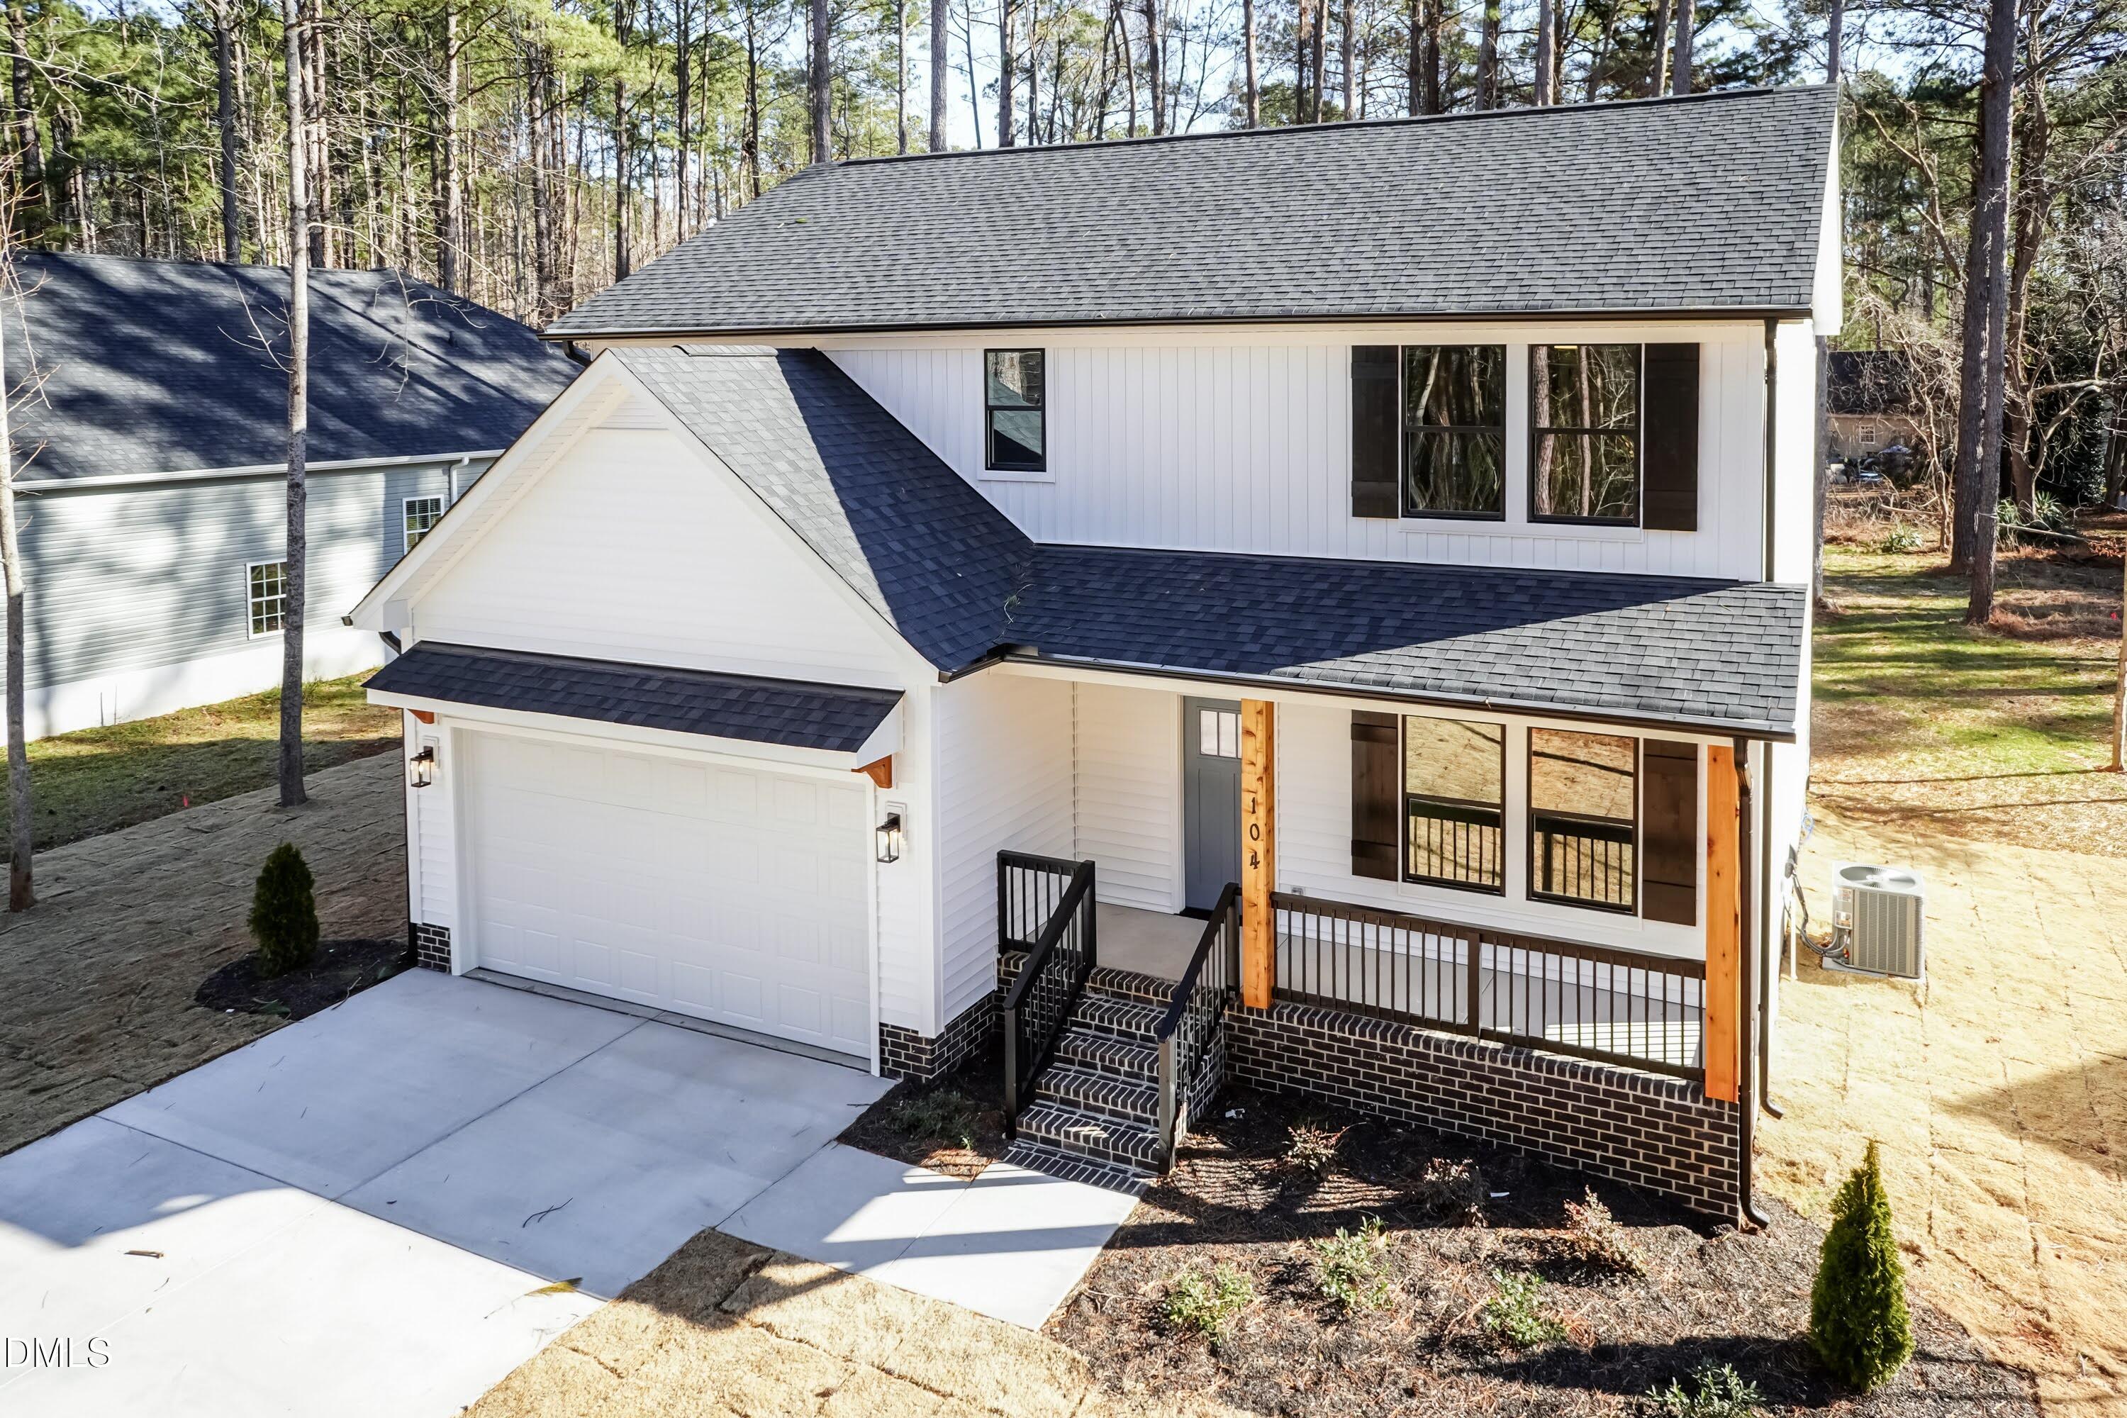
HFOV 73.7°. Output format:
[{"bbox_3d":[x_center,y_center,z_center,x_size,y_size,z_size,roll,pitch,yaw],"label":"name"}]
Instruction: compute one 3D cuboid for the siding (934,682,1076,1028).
[{"bbox_3d":[-0.587,1.006,12.970,0.200,2.965,2.815,4,11,25],"label":"siding"}]

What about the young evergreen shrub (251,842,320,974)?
[{"bbox_3d":[-7.963,2.040,14.500,0.710,1.320,0.710,4,11,25],"label":"young evergreen shrub"}]

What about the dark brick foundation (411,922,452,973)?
[{"bbox_3d":[-6.346,2.412,14.449,0.550,0.460,0.200,4,11,25],"label":"dark brick foundation"}]

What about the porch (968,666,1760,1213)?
[{"bbox_3d":[2.241,1.602,11.592,6.150,3.540,3.055,4,11,25],"label":"porch"}]

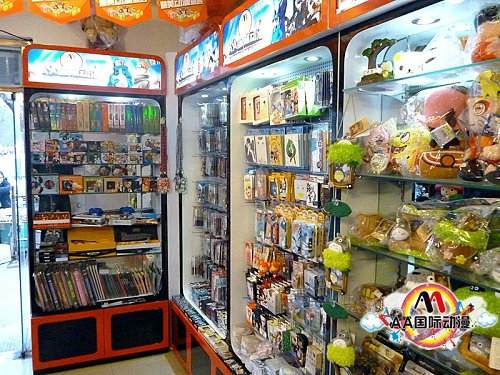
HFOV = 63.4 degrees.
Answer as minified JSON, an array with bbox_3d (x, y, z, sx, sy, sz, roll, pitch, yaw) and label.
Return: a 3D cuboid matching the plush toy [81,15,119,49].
[{"bbox_3d":[-1.028,-1.049,2.781,0.243,0.239,0.190,-1,5,-21],"label":"plush toy"}]

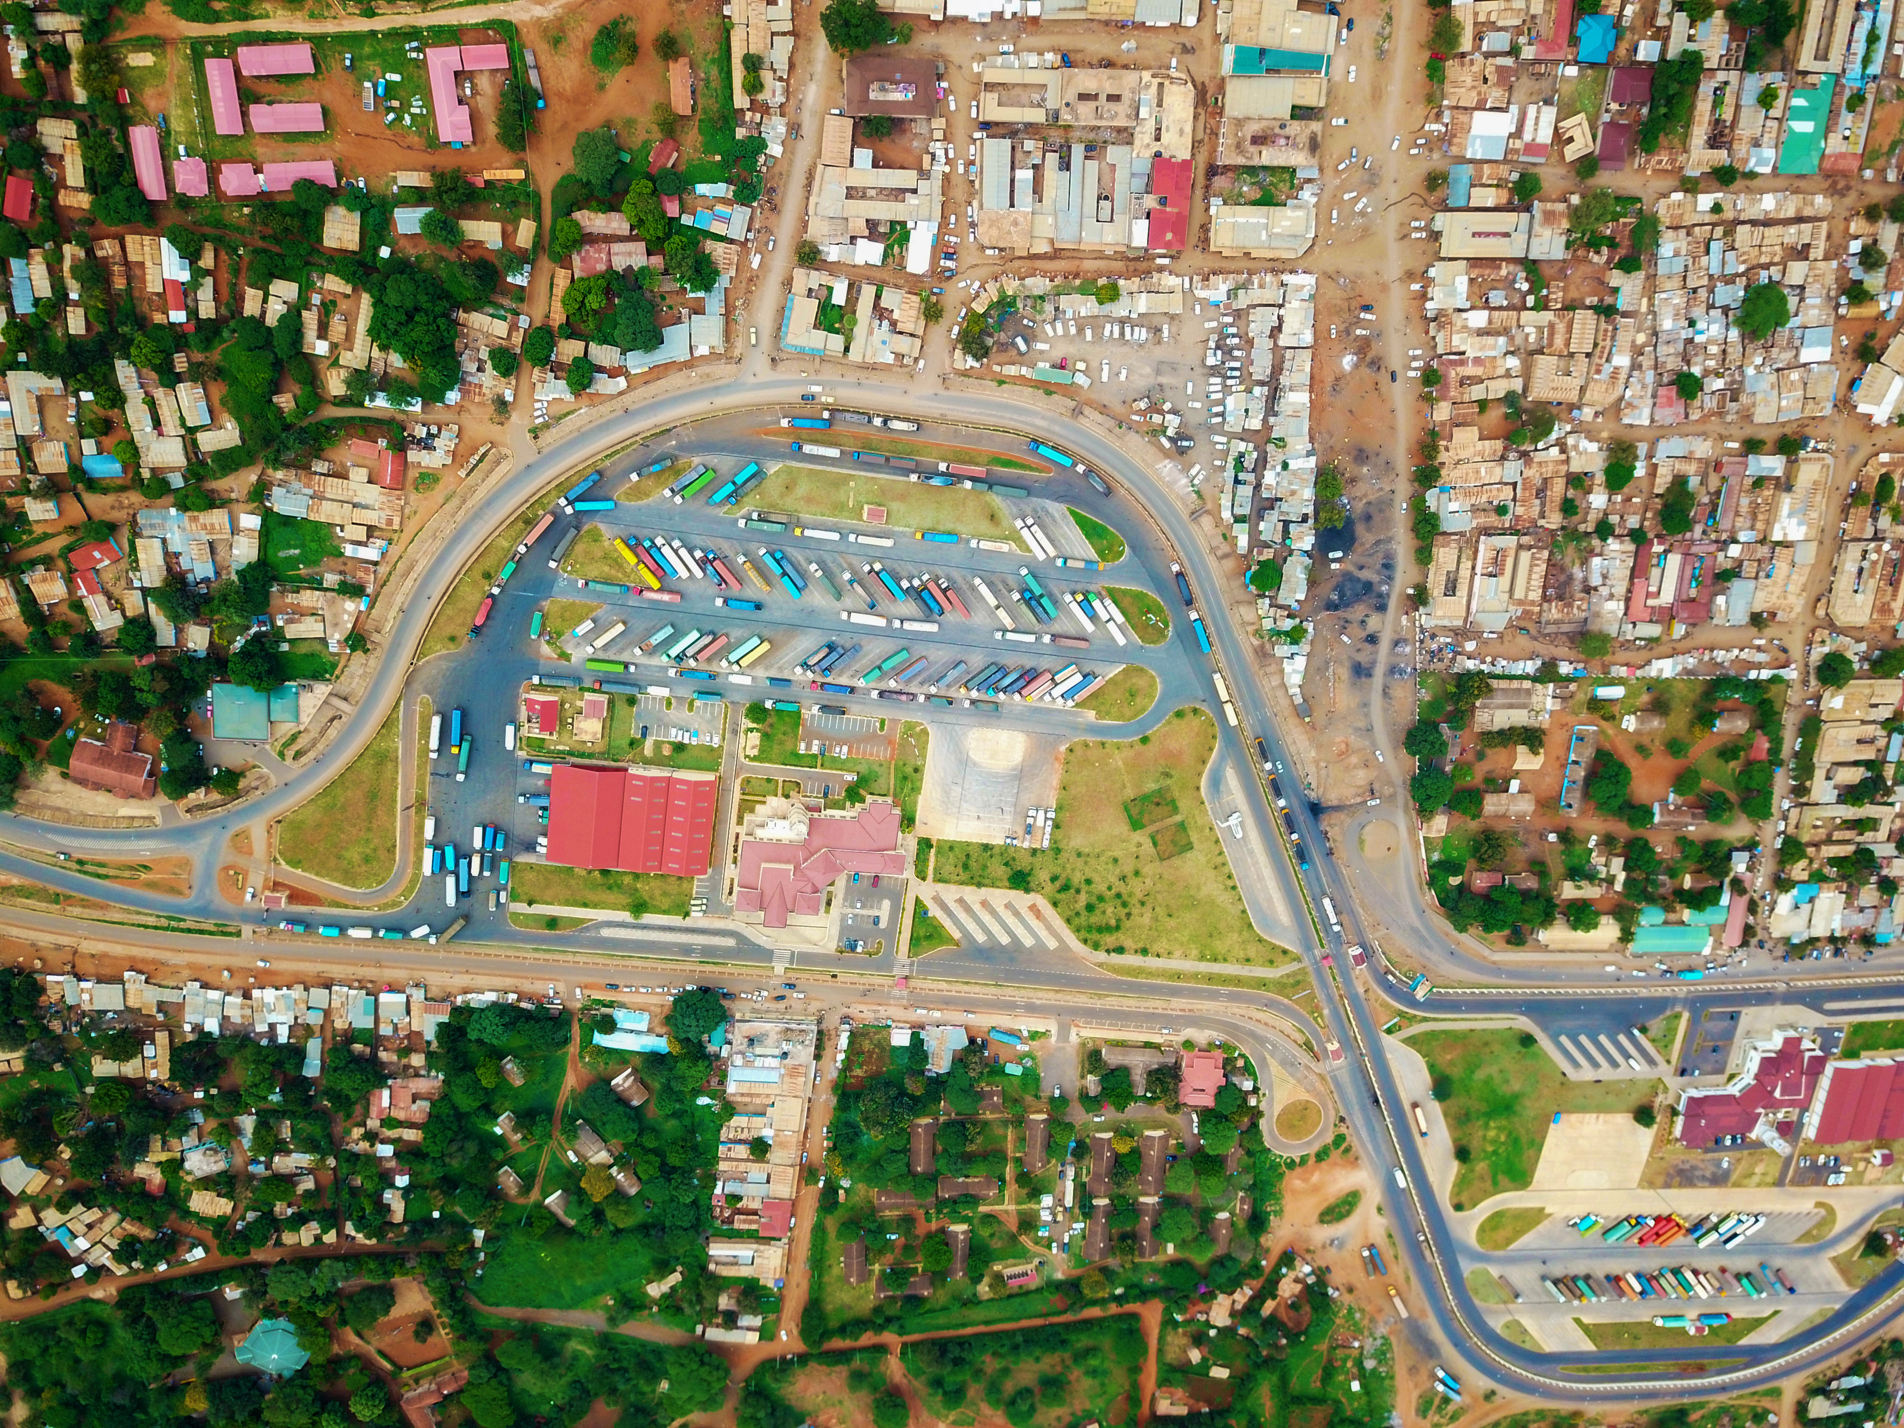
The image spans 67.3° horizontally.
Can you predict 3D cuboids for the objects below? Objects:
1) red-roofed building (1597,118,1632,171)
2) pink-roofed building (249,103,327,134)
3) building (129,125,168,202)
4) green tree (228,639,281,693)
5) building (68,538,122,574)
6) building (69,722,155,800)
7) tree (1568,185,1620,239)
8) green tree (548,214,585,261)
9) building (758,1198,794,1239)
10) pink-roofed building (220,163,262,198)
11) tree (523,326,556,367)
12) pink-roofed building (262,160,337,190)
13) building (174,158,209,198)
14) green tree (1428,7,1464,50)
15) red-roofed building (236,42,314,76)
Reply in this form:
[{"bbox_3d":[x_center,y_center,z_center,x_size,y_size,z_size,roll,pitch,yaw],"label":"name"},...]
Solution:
[{"bbox_3d":[223.310,-191.380,482.660,9.740,5.500,14.600,-2,109,-6],"label":"red-roofed building"},{"bbox_3d":[-201.310,-180.750,434.080,20.390,4.800,7.840,-4,109,-6],"label":"pink-roofed building"},{"bbox_3d":[-243.380,-166.750,433.730,7.350,4.800,20.490,-2,109,-6],"label":"building"},{"bbox_3d":[-234.617,-16.330,481.743,16.704,11.000,18.268,0,107,-6],"label":"green tree"},{"bbox_3d":[-280.339,-52.166,468.865,14.705,4.200,6.382,-23,109,1],"label":"building"},{"bbox_3d":[-286.550,15.530,490.640,28.130,7.000,27.860,15,106,-12],"label":"building"},{"bbox_3d":[217.194,-170.331,484.924,16.974,8.500,14.638,0,107,-6],"label":"tree"},{"bbox_3d":[-122.004,-150.511,452.939,11.278,9.000,13.433,0,107,-6],"label":"green tree"},{"bbox_3d":[-71.850,206.130,584.390,11.470,5.500,16.990,6,108,-9],"label":"building"},{"bbox_3d":[-218.649,-164.238,439.877,10.134,5.000,8.887,-4,108,-5],"label":"pink-roofed building"},{"bbox_3d":[-132.835,-118.523,461.587,9.827,9.500,12.823,0,107,-6],"label":"tree"},{"bbox_3d":[-200.010,-165.230,439.640,20.520,4.800,7.720,-5,110,-5],"label":"pink-roofed building"},{"bbox_3d":[-232.935,-164.259,438.270,9.186,5.000,10.325,-1,108,-6],"label":"building"},{"bbox_3d":[159.300,-221.360,461.890,10.500,10.000,10.500,-2,109,-6],"label":"green tree"},{"bbox_3d":[-203.271,-197.013,431.436,20.593,4.600,7.615,-6,108,-5],"label":"red-roofed building"}]

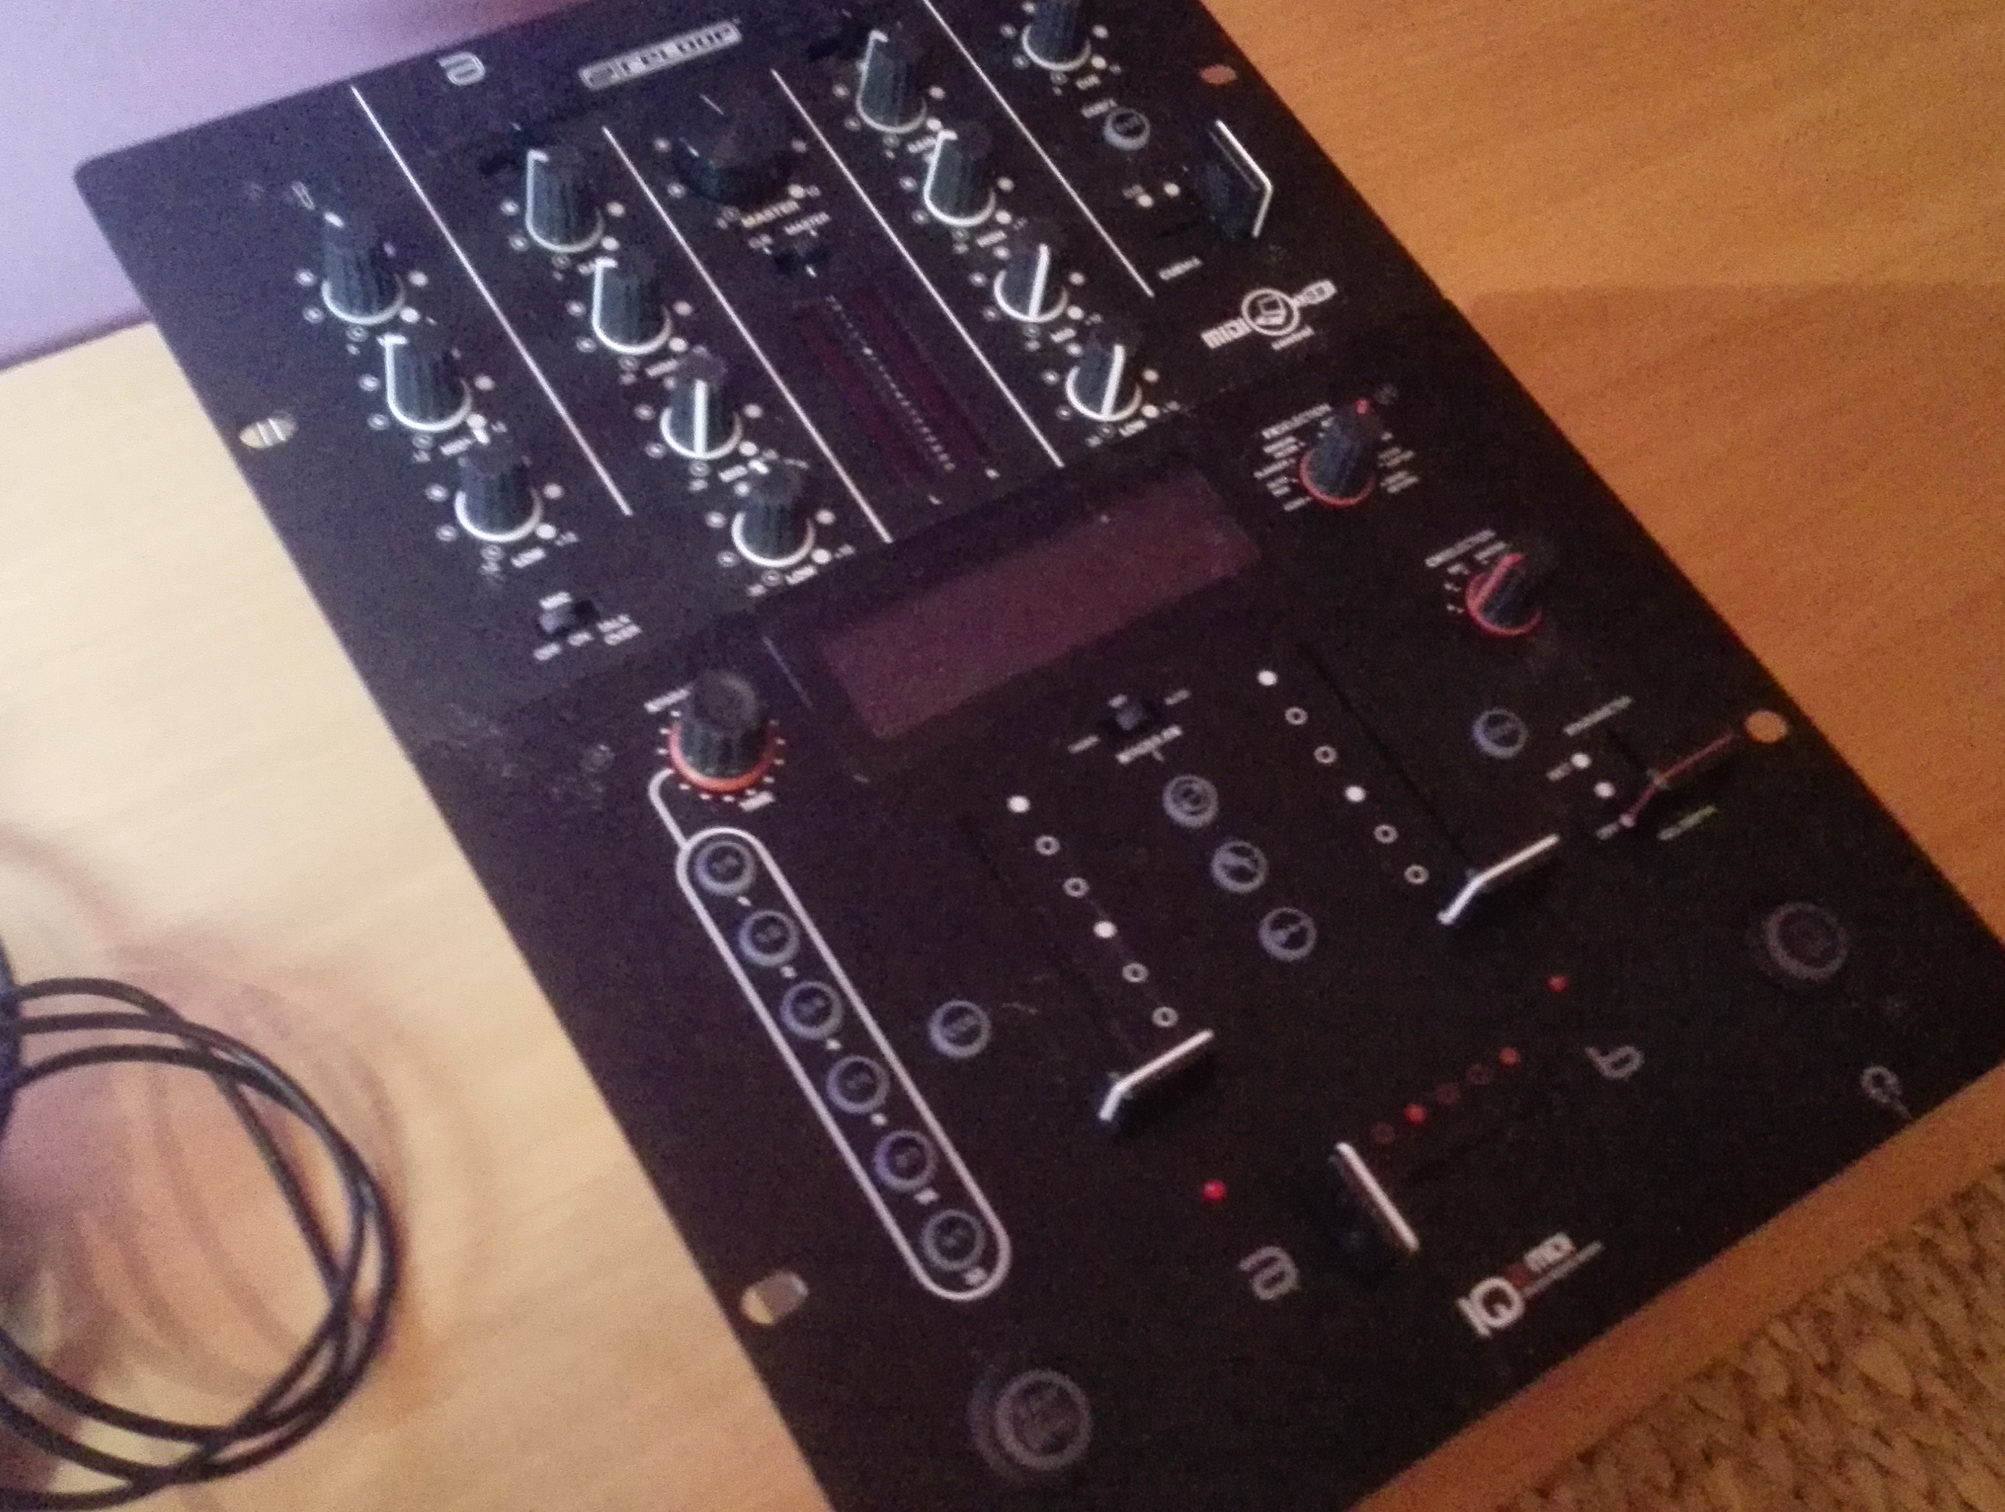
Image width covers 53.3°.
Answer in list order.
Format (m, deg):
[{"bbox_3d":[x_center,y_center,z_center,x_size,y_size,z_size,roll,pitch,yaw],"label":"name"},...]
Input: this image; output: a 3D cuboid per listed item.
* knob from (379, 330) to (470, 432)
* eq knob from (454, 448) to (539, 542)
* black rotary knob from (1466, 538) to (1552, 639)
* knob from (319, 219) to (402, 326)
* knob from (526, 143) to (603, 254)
[{"bbox_3d":[-0.118,-0.078,0.406,0.017,0.019,0.017,-16,67,-16],"label":"knob"},{"bbox_3d":[-0.101,-0.055,0.397,0.017,0.019,0.017,3,63,-7],"label":"eq knob"},{"bbox_3d":[0.109,-0.037,0.418,0.017,0.019,0.017,3,63,-7],"label":"black rotary knob"},{"bbox_3d":[-0.133,-0.102,0.413,0.017,0.017,0.017,4,62,-7],"label":"knob"},{"bbox_3d":[-0.095,-0.121,0.430,0.017,0.017,0.017,4,62,-7],"label":"knob"}]

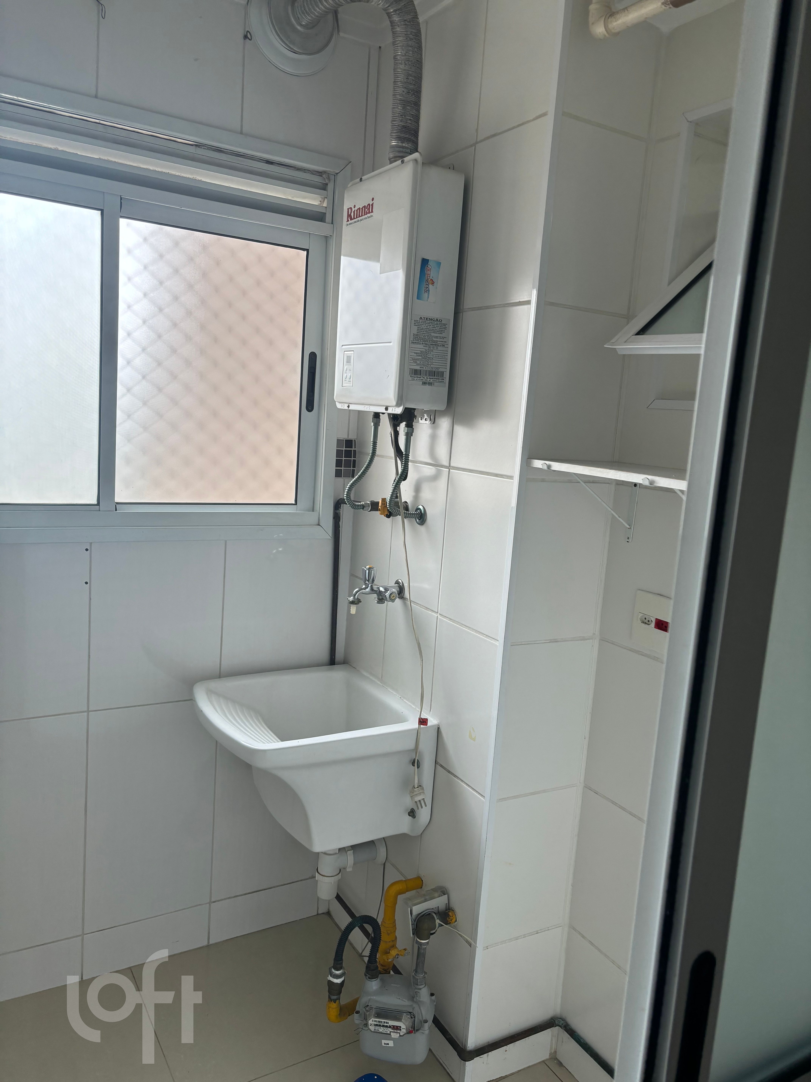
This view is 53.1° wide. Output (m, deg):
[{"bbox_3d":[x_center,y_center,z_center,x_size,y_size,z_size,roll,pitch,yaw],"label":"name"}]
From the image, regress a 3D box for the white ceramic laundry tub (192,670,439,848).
[{"bbox_3d":[-0.266,0.536,2.027,0.494,0.276,0.486,-1,10,-30],"label":"white ceramic laundry tub"}]

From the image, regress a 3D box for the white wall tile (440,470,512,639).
[{"bbox_3d":[0.155,0.026,1.789,0.010,0.350,0.240,-1,10,-30],"label":"white wall tile"}]

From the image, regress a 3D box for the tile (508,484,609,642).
[{"bbox_3d":[0.333,0.045,1.743,0.231,0.346,0.012,-1,10,-30],"label":"tile"}]

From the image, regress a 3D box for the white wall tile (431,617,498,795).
[{"bbox_3d":[0.130,0.371,1.844,0.010,0.350,0.240,-1,10,-30],"label":"white wall tile"}]

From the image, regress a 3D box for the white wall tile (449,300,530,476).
[{"bbox_3d":[0.180,-0.321,1.741,0.012,0.346,0.240,-1,10,-30],"label":"white wall tile"}]

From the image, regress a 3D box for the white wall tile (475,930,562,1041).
[{"bbox_3d":[0.268,1.053,1.926,0.263,0.252,0.010,-1,10,-30],"label":"white wall tile"}]

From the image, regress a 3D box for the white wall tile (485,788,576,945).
[{"bbox_3d":[0.284,0.735,1.848,0.231,0.346,0.012,-1,10,-30],"label":"white wall tile"}]

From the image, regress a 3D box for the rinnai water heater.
[{"bbox_3d":[-0.026,-0.573,1.907,0.132,0.537,0.354,-1,10,-30],"label":"rinnai water heater"}]

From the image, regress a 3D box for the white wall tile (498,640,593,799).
[{"bbox_3d":[0.308,0.390,1.796,0.231,0.346,0.012,-1,10,-30],"label":"white wall tile"}]

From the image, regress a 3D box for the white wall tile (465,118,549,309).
[{"bbox_3d":[0.204,-0.664,1.680,0.010,0.350,0.240,-1,10,-30],"label":"white wall tile"}]

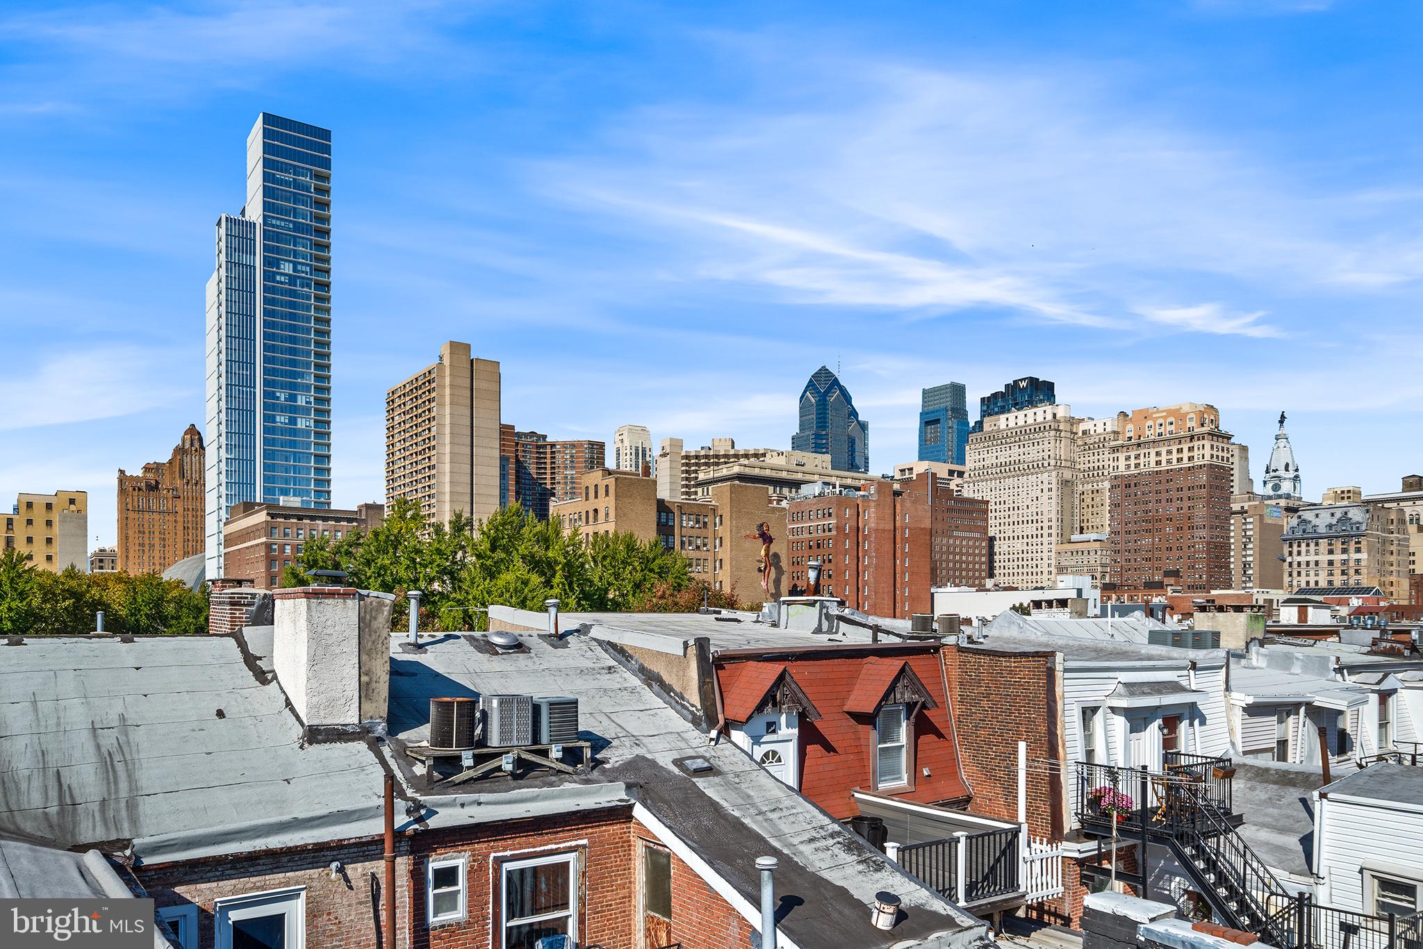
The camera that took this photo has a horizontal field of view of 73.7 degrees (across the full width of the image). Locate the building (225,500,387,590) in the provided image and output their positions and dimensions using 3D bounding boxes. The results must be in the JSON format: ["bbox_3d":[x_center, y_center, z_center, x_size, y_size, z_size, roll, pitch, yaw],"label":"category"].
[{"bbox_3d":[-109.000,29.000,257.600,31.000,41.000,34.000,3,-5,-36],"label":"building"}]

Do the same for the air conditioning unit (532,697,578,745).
[{"bbox_3d":[-2.363,3.744,14.400,0.590,0.660,0.590,0,0,-34],"label":"air conditioning unit"}]

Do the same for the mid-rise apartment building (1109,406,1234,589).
[{"bbox_3d":[161.000,21.400,334.600,17.000,86.000,36.000,3,-5,-35],"label":"mid-rise apartment building"}]

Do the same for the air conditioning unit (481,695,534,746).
[{"bbox_3d":[-2.978,3.593,13.850,0.590,0.700,0.590,0,0,-34],"label":"air conditioning unit"}]

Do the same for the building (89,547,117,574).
[{"bbox_3d":[-353.000,69.500,553.000,18.000,52.000,22.000,3,-5,-36],"label":"building"}]

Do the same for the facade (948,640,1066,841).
[{"bbox_3d":[6.000,5.380,19.450,0.400,3.650,2.900,3,-5,-36],"label":"facade"}]

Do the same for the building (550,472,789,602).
[{"bbox_3d":[-7.650,19.500,167.000,34.500,39.000,23.500,0,0,-34],"label":"building"}]

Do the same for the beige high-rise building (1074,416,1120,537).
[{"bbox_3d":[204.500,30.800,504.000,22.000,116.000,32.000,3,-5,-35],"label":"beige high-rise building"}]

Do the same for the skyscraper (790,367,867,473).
[{"bbox_3d":[106.712,26.534,855.000,50.000,253.000,50.000,0,0,-34],"label":"skyscraper"}]

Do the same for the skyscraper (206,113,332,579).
[{"bbox_3d":[-140.800,-21.900,300.000,28.000,162.000,46.000,3,-5,-35],"label":"skyscraper"}]

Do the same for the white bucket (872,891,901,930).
[{"bbox_3d":[2.078,5.200,11.300,0.310,0.355,0.310,8,11,-2],"label":"white bucket"}]

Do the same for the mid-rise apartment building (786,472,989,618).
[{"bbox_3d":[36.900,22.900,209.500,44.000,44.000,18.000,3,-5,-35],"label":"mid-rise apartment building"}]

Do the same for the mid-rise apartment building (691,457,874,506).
[{"bbox_3d":[26.000,28.500,311.000,58.000,62.000,27.000,3,-5,-36],"label":"mid-rise apartment building"}]

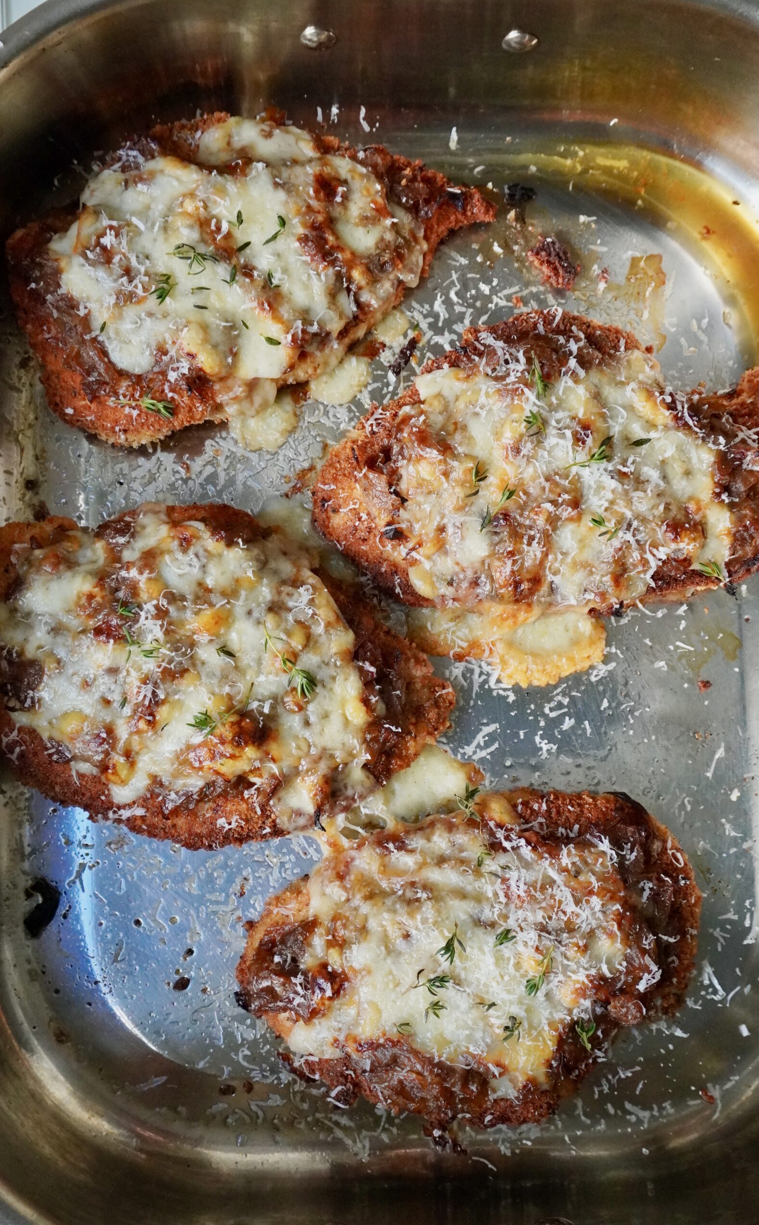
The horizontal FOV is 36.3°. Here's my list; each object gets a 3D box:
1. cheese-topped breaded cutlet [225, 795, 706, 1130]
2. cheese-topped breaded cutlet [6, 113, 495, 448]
[{"bbox_3d":[0.035,0.125,0.410,0.166,0.030,0.117,-18,88,-1],"label":"cheese-topped breaded cutlet"},{"bbox_3d":[-0.049,-0.132,0.418,0.176,0.030,0.107,-25,88,-1],"label":"cheese-topped breaded cutlet"}]

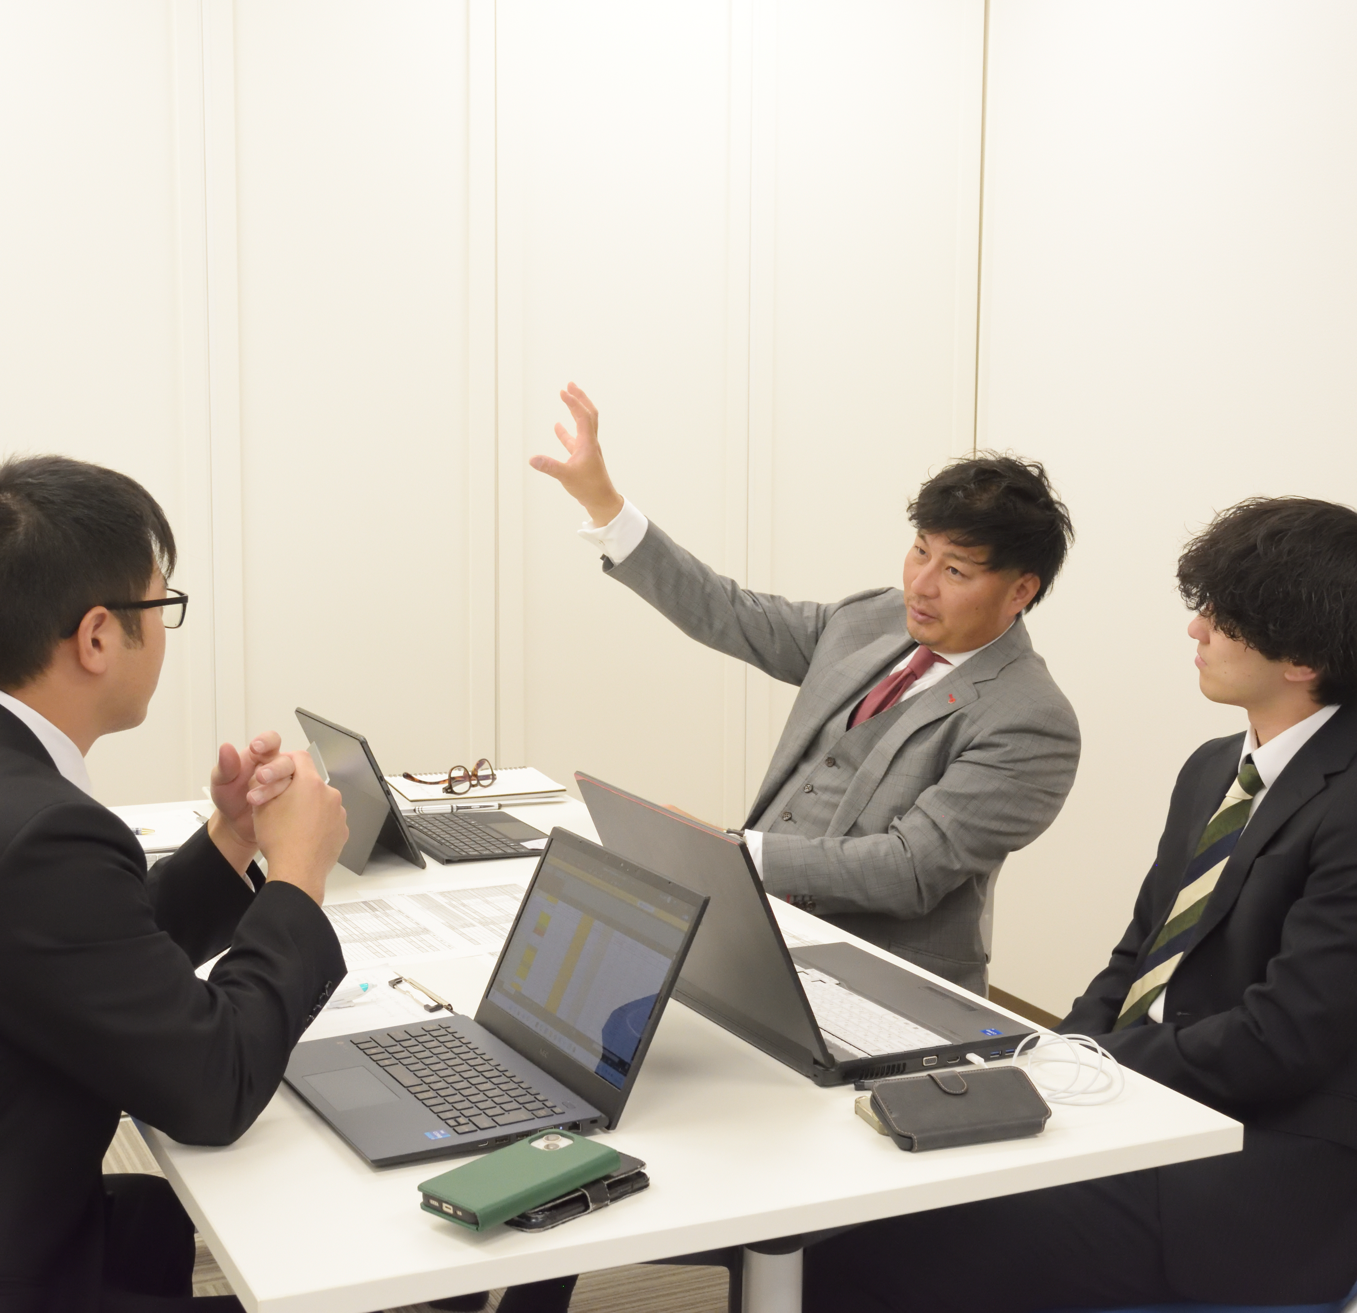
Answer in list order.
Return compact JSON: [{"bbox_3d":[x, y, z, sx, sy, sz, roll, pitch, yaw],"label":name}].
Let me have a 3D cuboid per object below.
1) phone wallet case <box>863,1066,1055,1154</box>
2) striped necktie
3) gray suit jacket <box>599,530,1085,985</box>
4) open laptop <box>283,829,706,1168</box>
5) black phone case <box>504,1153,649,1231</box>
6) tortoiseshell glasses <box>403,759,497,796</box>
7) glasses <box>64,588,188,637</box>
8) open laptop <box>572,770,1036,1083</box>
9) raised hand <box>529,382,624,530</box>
[{"bbox_3d":[0.252,0.401,1.747,0.138,0.018,0.076,-2,25,-18],"label":"phone wallet case"},{"bbox_3d":[0.548,0.270,2.145,0.050,0.350,0.090,27,-5,-19],"label":"striped necktie"},{"bbox_3d":[0.272,0.168,2.653,0.480,0.750,0.520,-6,9,-42],"label":"gray suit jacket"},{"bbox_3d":[-0.189,0.303,1.834,0.322,0.205,0.326,-3,8,-28],"label":"open laptop"},{"bbox_3d":[-0.095,0.428,1.591,0.076,0.019,0.138,7,9,42],"label":"black phone case"},{"bbox_3d":[-0.388,0.188,3.208,0.140,0.047,0.138,5,8,33],"label":"tortoiseshell glasses"},{"bbox_3d":[-0.540,-0.039,1.766,0.143,0.042,0.145,6,9,39],"label":"glasses"},{"bbox_3d":[0.124,0.261,2.030,0.344,0.247,0.364,-3,8,-27],"label":"open laptop"},{"bbox_3d":[-0.134,-0.264,2.580,0.108,0.178,0.090,-11,3,9],"label":"raised hand"}]

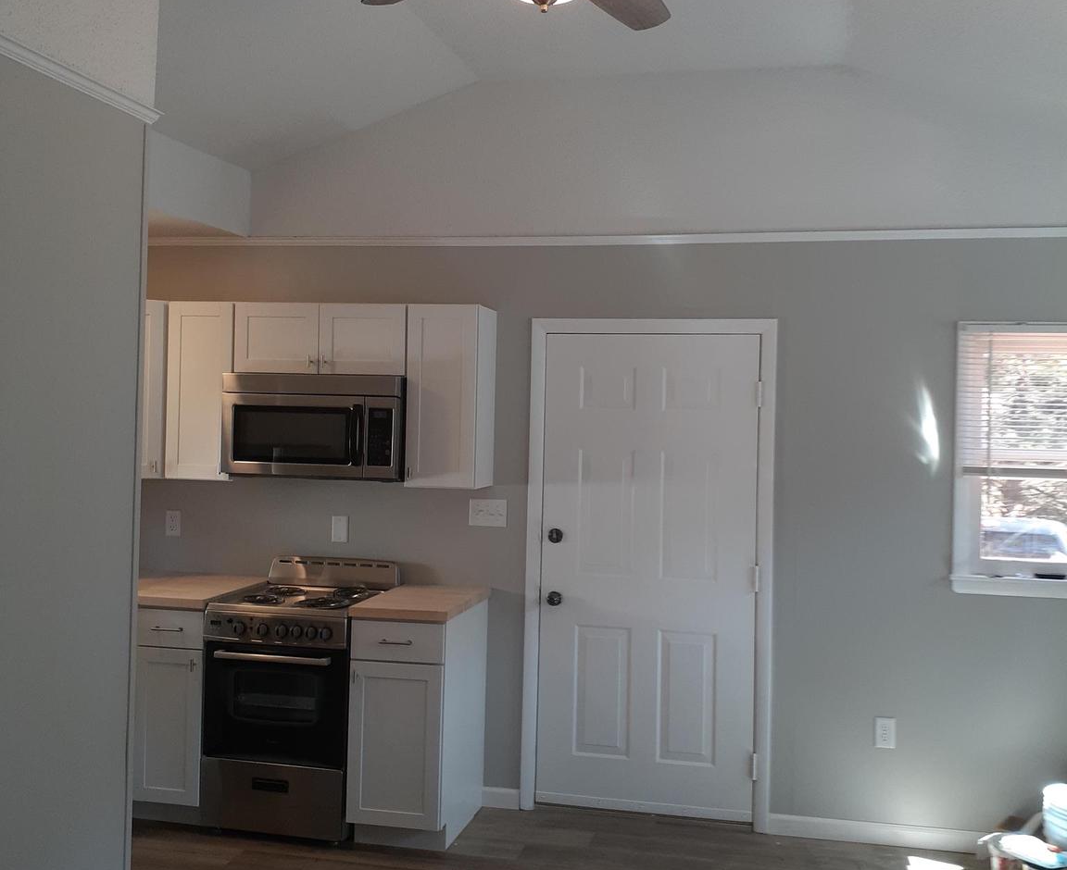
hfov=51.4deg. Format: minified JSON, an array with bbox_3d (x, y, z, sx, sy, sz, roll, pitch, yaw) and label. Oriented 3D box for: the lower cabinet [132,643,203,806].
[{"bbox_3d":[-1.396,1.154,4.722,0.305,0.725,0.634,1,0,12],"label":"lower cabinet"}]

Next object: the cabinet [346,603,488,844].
[{"bbox_3d":[-0.458,1.152,4.522,0.380,0.892,0.634,1,0,12],"label":"cabinet"}]

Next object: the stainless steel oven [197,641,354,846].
[{"bbox_3d":[-0.959,1.181,4.605,0.605,0.790,0.640,1,0,11],"label":"stainless steel oven"}]

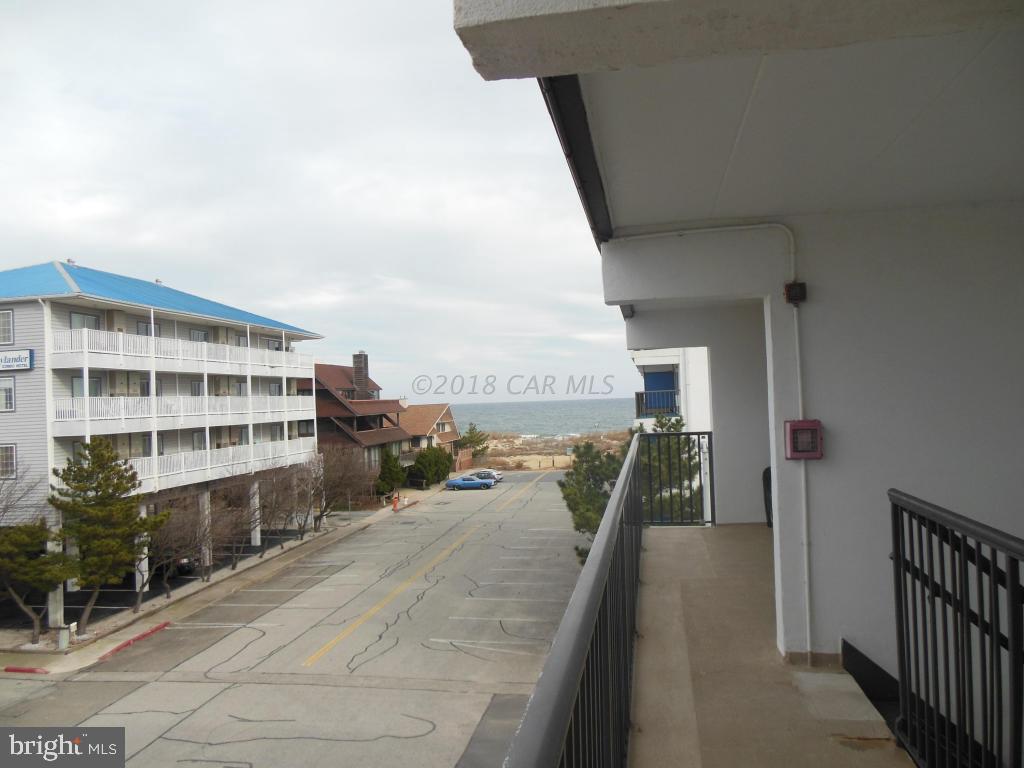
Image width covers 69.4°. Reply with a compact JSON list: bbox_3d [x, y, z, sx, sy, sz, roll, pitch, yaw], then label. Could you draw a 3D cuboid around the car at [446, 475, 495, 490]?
[{"bbox_3d":[-4.154,9.953,74.563,4.800,1.330,1.880,-2,-1,10],"label":"car"}]

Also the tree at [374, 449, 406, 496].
[{"bbox_3d":[-12.117,8.663,73.747,2.500,4.400,2.500,-2,-1,10],"label":"tree"}]

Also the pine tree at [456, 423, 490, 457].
[{"bbox_3d":[-5.707,8.593,109.626,4.200,5.200,4.200,-2,-1,10],"label":"pine tree"}]

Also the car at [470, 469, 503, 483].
[{"bbox_3d":[-3.104,9.935,79.557,4.600,1.520,1.850,-2,-1,10],"label":"car"}]

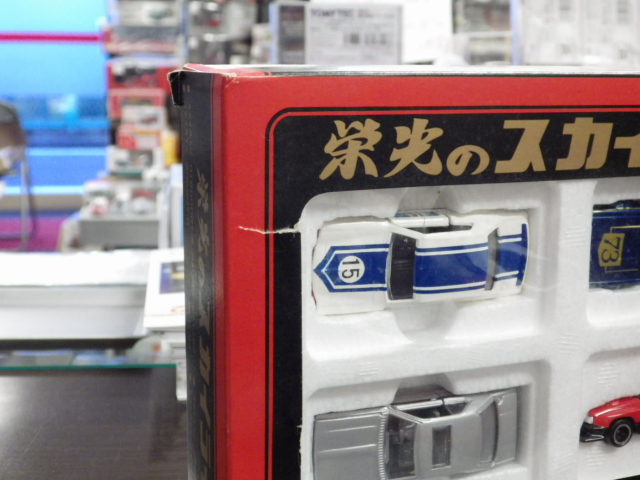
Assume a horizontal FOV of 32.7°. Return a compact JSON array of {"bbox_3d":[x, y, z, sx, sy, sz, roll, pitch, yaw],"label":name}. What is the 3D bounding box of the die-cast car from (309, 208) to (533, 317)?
[{"bbox_3d":[0.030,0.006,0.323,0.072,0.028,0.022,-4,11,-25],"label":"die-cast car"}]

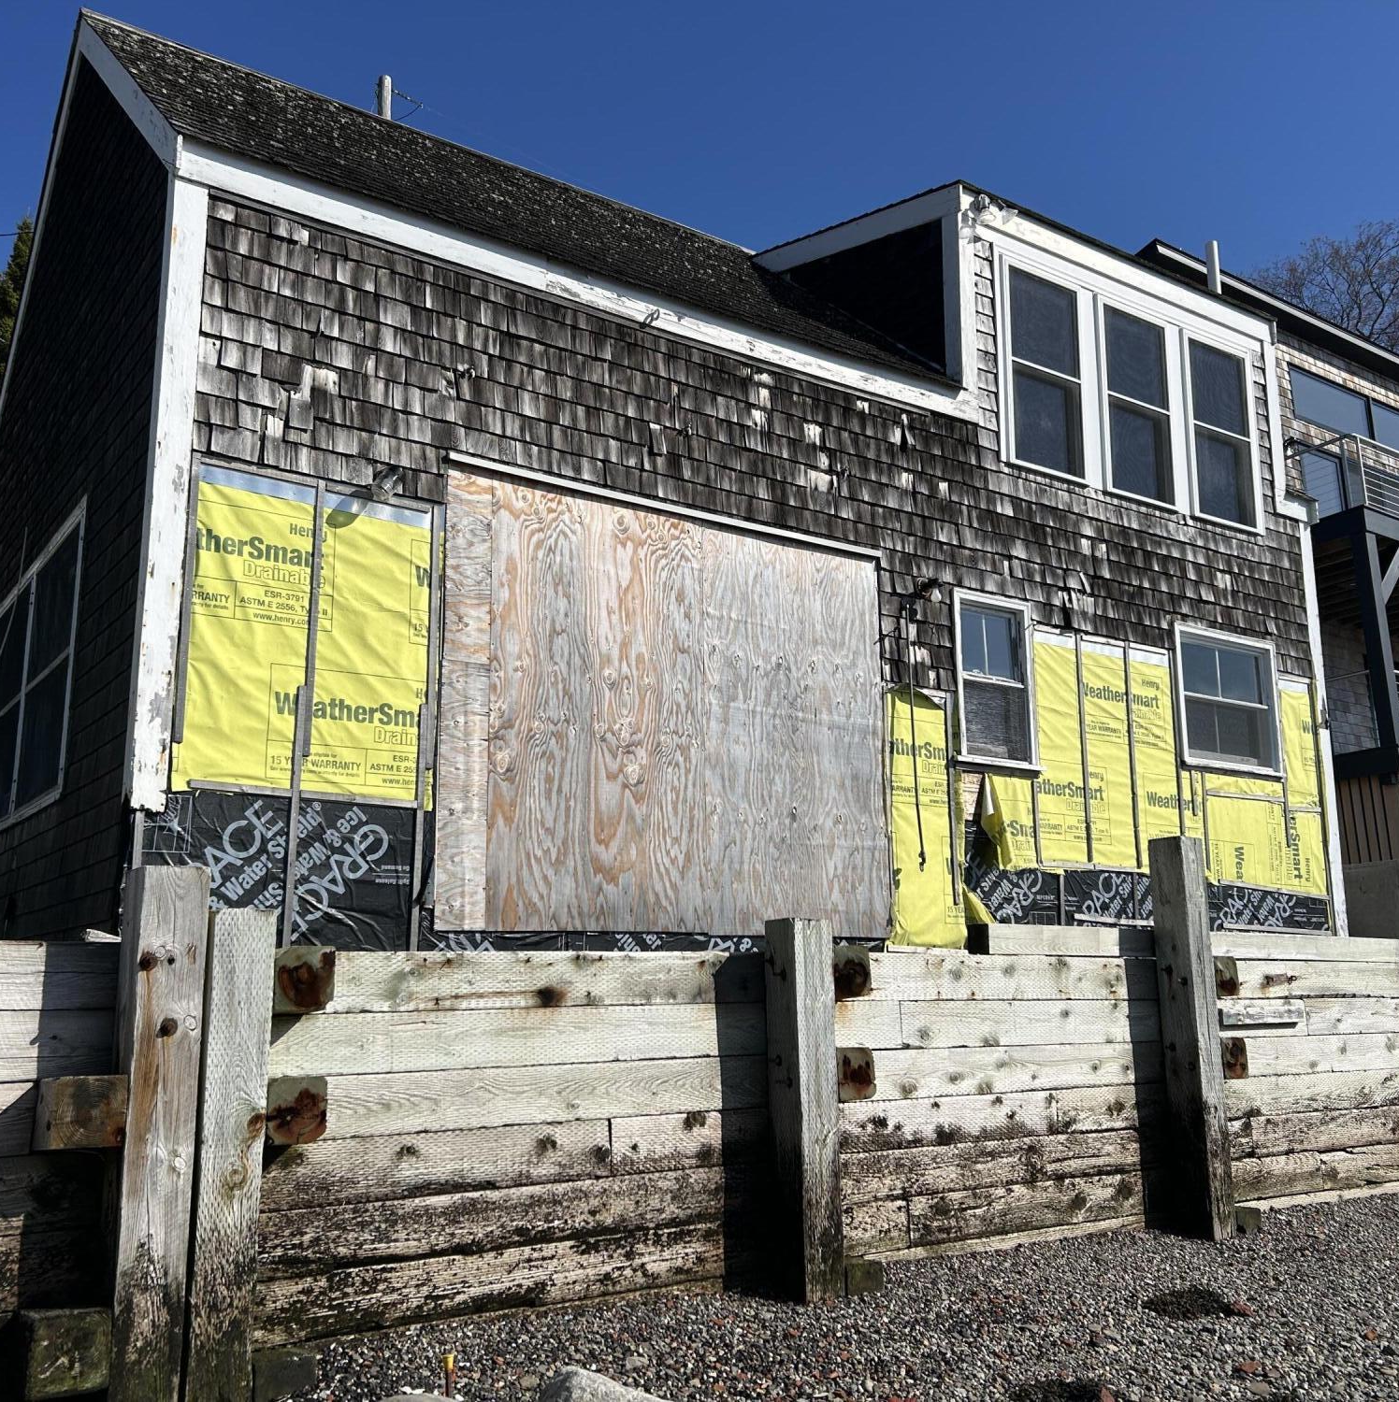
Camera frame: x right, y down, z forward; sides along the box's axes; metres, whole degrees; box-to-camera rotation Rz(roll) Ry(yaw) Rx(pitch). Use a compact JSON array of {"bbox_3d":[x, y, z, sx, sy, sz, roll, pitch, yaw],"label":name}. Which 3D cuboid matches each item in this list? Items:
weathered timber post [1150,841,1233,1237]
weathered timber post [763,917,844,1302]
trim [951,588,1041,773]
[{"bbox_3d":[2.377,1.604,6.791,0.184,1.865,0.186,8,-14,-37],"label":"weathered timber post"},{"bbox_3d":[0.399,1.535,5.357,0.185,1.376,0.185,7,-14,-35],"label":"weathered timber post"},{"bbox_3d":[1.789,-0.112,8.443,0.678,1.052,0.100,8,-14,-34],"label":"trim"}]

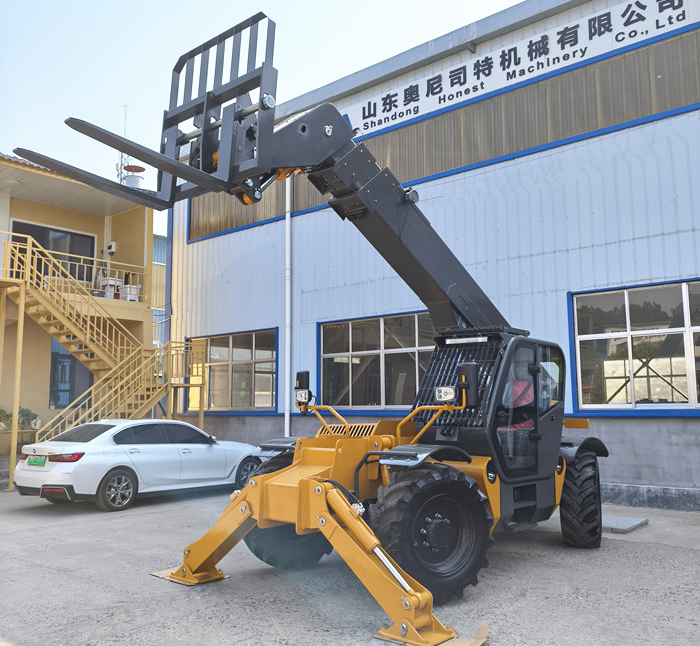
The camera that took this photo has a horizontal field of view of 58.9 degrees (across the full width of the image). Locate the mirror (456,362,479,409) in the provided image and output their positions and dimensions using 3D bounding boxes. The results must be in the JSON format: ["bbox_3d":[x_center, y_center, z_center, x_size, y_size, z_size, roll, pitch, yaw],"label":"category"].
[{"bbox_3d":[1.089,0.579,5.745,0.200,0.420,0.090,-5,-9,33],"label":"mirror"}]

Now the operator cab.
[{"bbox_3d":[1.752,1.010,7.570,0.970,1.690,1.950,-7,-10,43],"label":"operator cab"}]

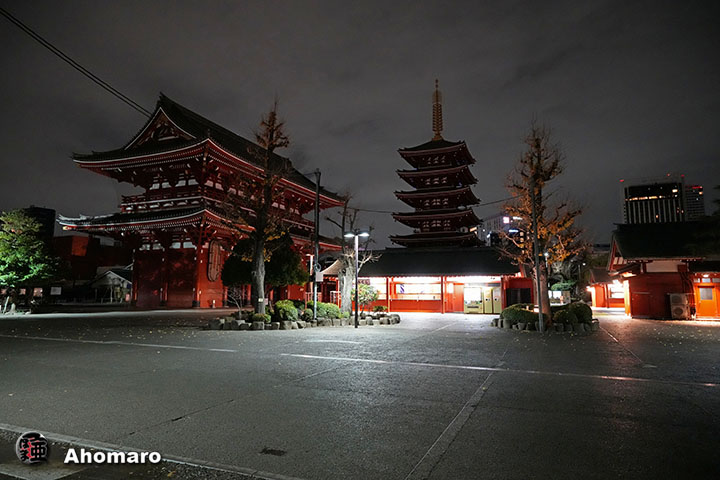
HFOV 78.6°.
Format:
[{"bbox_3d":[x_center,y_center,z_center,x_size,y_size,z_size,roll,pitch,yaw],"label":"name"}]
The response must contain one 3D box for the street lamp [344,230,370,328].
[{"bbox_3d":[-0.110,1.707,19.332,1.140,4.290,0.350,0,-7,0],"label":"street lamp"}]

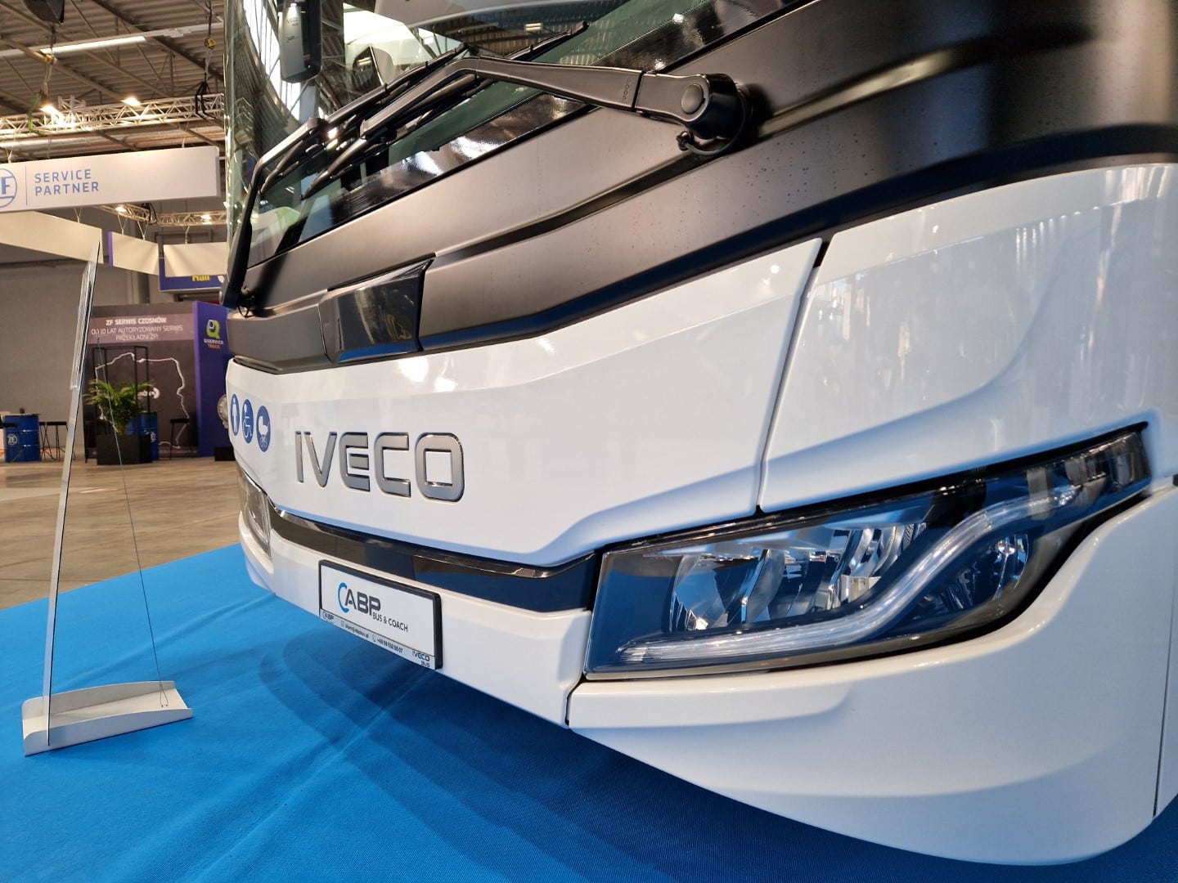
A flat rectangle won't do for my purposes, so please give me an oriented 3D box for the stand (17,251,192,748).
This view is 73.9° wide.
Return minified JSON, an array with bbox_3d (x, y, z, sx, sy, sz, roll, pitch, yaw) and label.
[{"bbox_3d":[-1.242,0.118,1.984,0.345,1.191,0.275,-3,2,-37],"label":"stand"}]

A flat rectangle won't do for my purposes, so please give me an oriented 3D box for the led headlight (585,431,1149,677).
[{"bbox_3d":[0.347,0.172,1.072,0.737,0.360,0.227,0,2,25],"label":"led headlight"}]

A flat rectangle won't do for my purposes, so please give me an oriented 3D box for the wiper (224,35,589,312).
[{"bbox_3d":[-0.531,-0.579,1.759,0.170,0.390,1.620,-3,3,-41],"label":"wiper"}]

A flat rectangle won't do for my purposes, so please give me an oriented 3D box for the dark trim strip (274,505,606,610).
[{"bbox_3d":[-0.446,0.223,1.660,0.080,0.105,1.320,-3,3,-41],"label":"dark trim strip"}]

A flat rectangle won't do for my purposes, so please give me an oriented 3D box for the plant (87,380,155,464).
[{"bbox_3d":[-8.143,-0.330,13.700,1.000,1.480,1.000,-1,2,-9],"label":"plant"}]

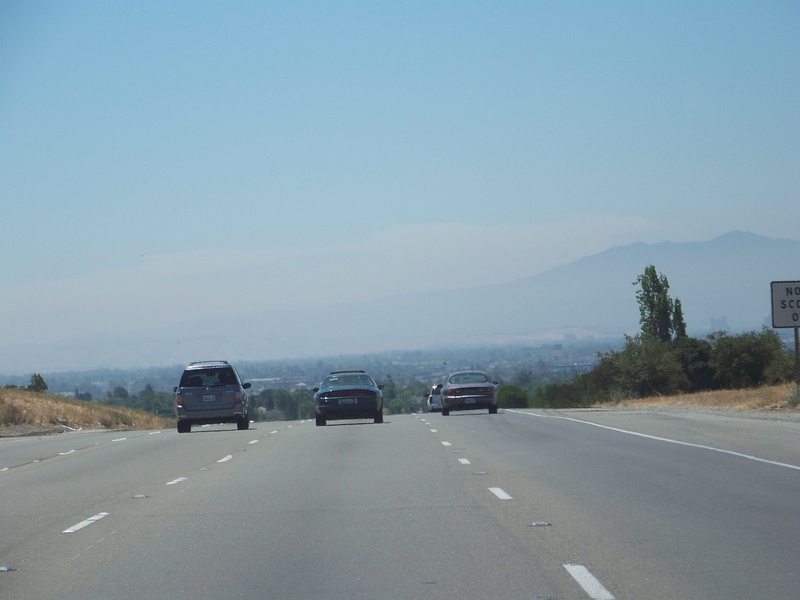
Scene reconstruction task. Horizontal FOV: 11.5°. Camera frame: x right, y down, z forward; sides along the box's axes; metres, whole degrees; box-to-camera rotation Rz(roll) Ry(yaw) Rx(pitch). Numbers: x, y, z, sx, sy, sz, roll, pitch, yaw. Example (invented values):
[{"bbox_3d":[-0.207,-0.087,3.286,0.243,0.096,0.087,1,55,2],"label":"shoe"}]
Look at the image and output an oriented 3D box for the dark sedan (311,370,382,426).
[{"bbox_3d":[-1.417,2.777,111.500,1.900,1.430,5.100,-2,-1,0],"label":"dark sedan"}]

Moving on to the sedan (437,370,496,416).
[{"bbox_3d":[2.247,3.038,130.000,1.870,1.430,5.000,-2,-1,0],"label":"sedan"}]

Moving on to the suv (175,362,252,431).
[{"bbox_3d":[-4.980,2.619,107.000,1.850,1.800,4.780,-2,-1,0],"label":"suv"}]

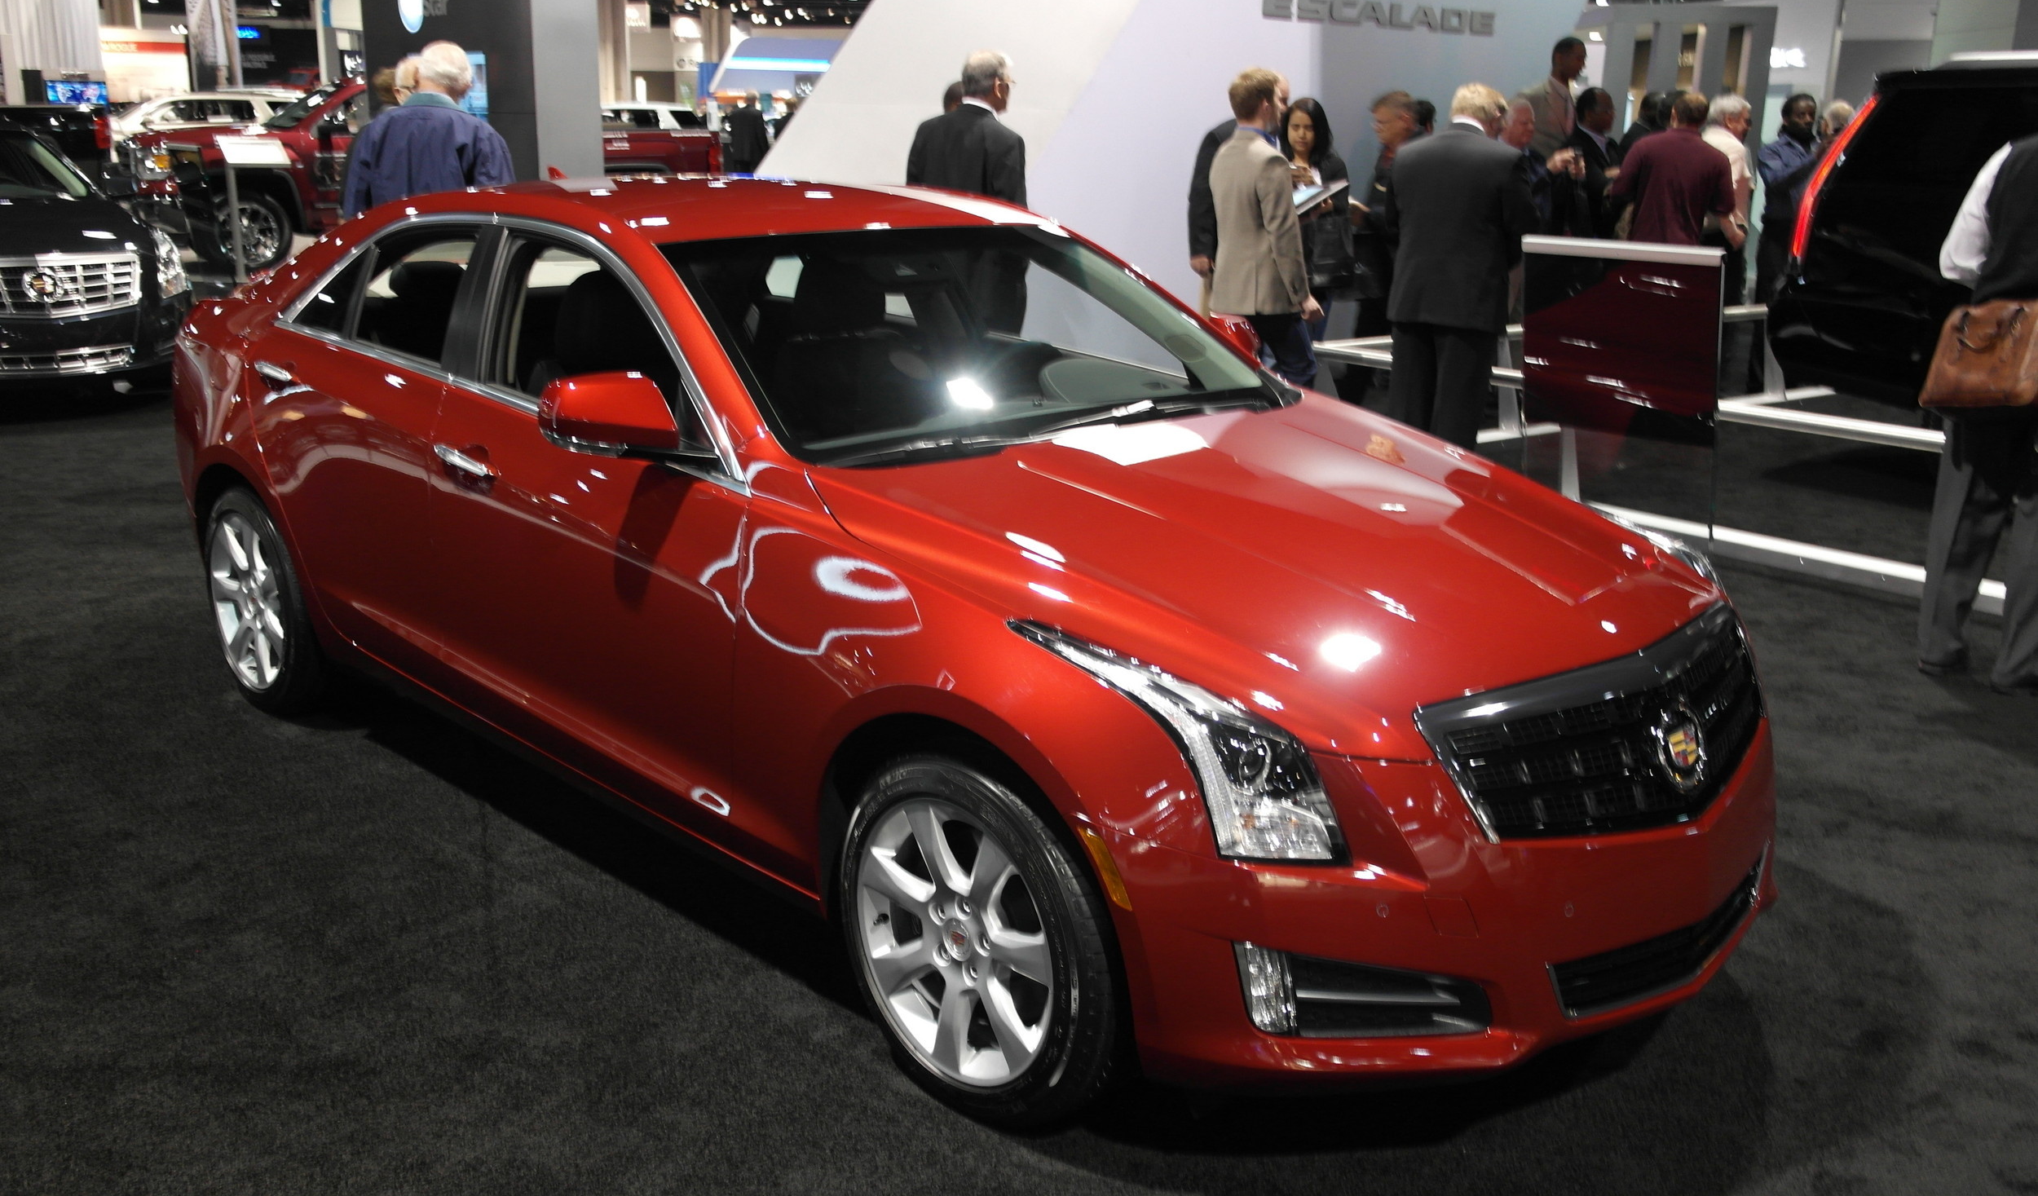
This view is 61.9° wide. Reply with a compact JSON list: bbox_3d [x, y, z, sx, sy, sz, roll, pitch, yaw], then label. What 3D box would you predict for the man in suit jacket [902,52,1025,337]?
[{"bbox_3d":[-0.211,-1.245,6.920,0.520,1.850,0.340,9,17,27],"label":"man in suit jacket"}]

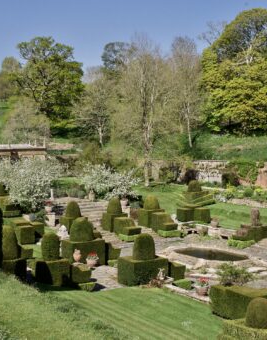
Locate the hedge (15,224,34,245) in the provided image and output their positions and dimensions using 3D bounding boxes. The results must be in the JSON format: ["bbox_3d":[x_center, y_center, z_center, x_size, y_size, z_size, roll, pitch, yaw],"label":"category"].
[{"bbox_3d":[-7.447,4.456,39.900,1.080,1.160,1.000,-3,6,-34],"label":"hedge"}]

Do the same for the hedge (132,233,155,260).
[{"bbox_3d":[0.592,4.167,31.585,1.196,1.391,1.196,0,3,0],"label":"hedge"}]

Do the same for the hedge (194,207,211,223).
[{"bbox_3d":[5.759,3.736,48.287,1.000,1.100,1.000,-2,4,-34],"label":"hedge"}]

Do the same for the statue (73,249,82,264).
[{"bbox_3d":[-3.587,5.561,36.900,0.520,1.000,0.500,-1,2,0],"label":"statue"}]

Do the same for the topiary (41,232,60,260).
[{"bbox_3d":[-4.309,3.956,29.900,0.930,1.360,0.930,0,5,0],"label":"topiary"}]

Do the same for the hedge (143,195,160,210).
[{"bbox_3d":[1.476,2.636,46.700,1.250,1.170,1.250,0,5,0],"label":"hedge"}]

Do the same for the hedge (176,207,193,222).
[{"bbox_3d":[5.077,4.404,57.000,1.200,1.350,1.200,-2,2,-30],"label":"hedge"}]

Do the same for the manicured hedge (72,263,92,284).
[{"bbox_3d":[-2.785,5.673,31.269,0.800,0.750,0.720,-2,4,-34],"label":"manicured hedge"}]

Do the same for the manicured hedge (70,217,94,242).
[{"bbox_3d":[-3.106,3.533,34.600,1.330,1.430,1.330,0,5,0],"label":"manicured hedge"}]

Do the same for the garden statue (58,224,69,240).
[{"bbox_3d":[-4.999,4.431,41.315,0.750,1.160,0.650,-2,4,-34],"label":"garden statue"}]

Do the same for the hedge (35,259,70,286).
[{"bbox_3d":[-4.960,6.200,35.500,1.600,1.450,1.700,-2,2,-30],"label":"hedge"}]

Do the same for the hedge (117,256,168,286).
[{"bbox_3d":[0.570,5.870,33.950,2.300,1.420,1.850,-2,2,-30],"label":"hedge"}]

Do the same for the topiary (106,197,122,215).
[{"bbox_3d":[-1.601,2.952,48.543,1.224,1.385,1.224,0,3,0],"label":"topiary"}]

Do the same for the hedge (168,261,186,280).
[{"bbox_3d":[2.434,5.624,31.867,0.750,0.780,0.700,-2,4,-34],"label":"hedge"}]

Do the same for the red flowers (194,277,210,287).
[{"bbox_3d":[3.211,5.318,27.200,0.720,0.430,0.720,0,5,0],"label":"red flowers"}]

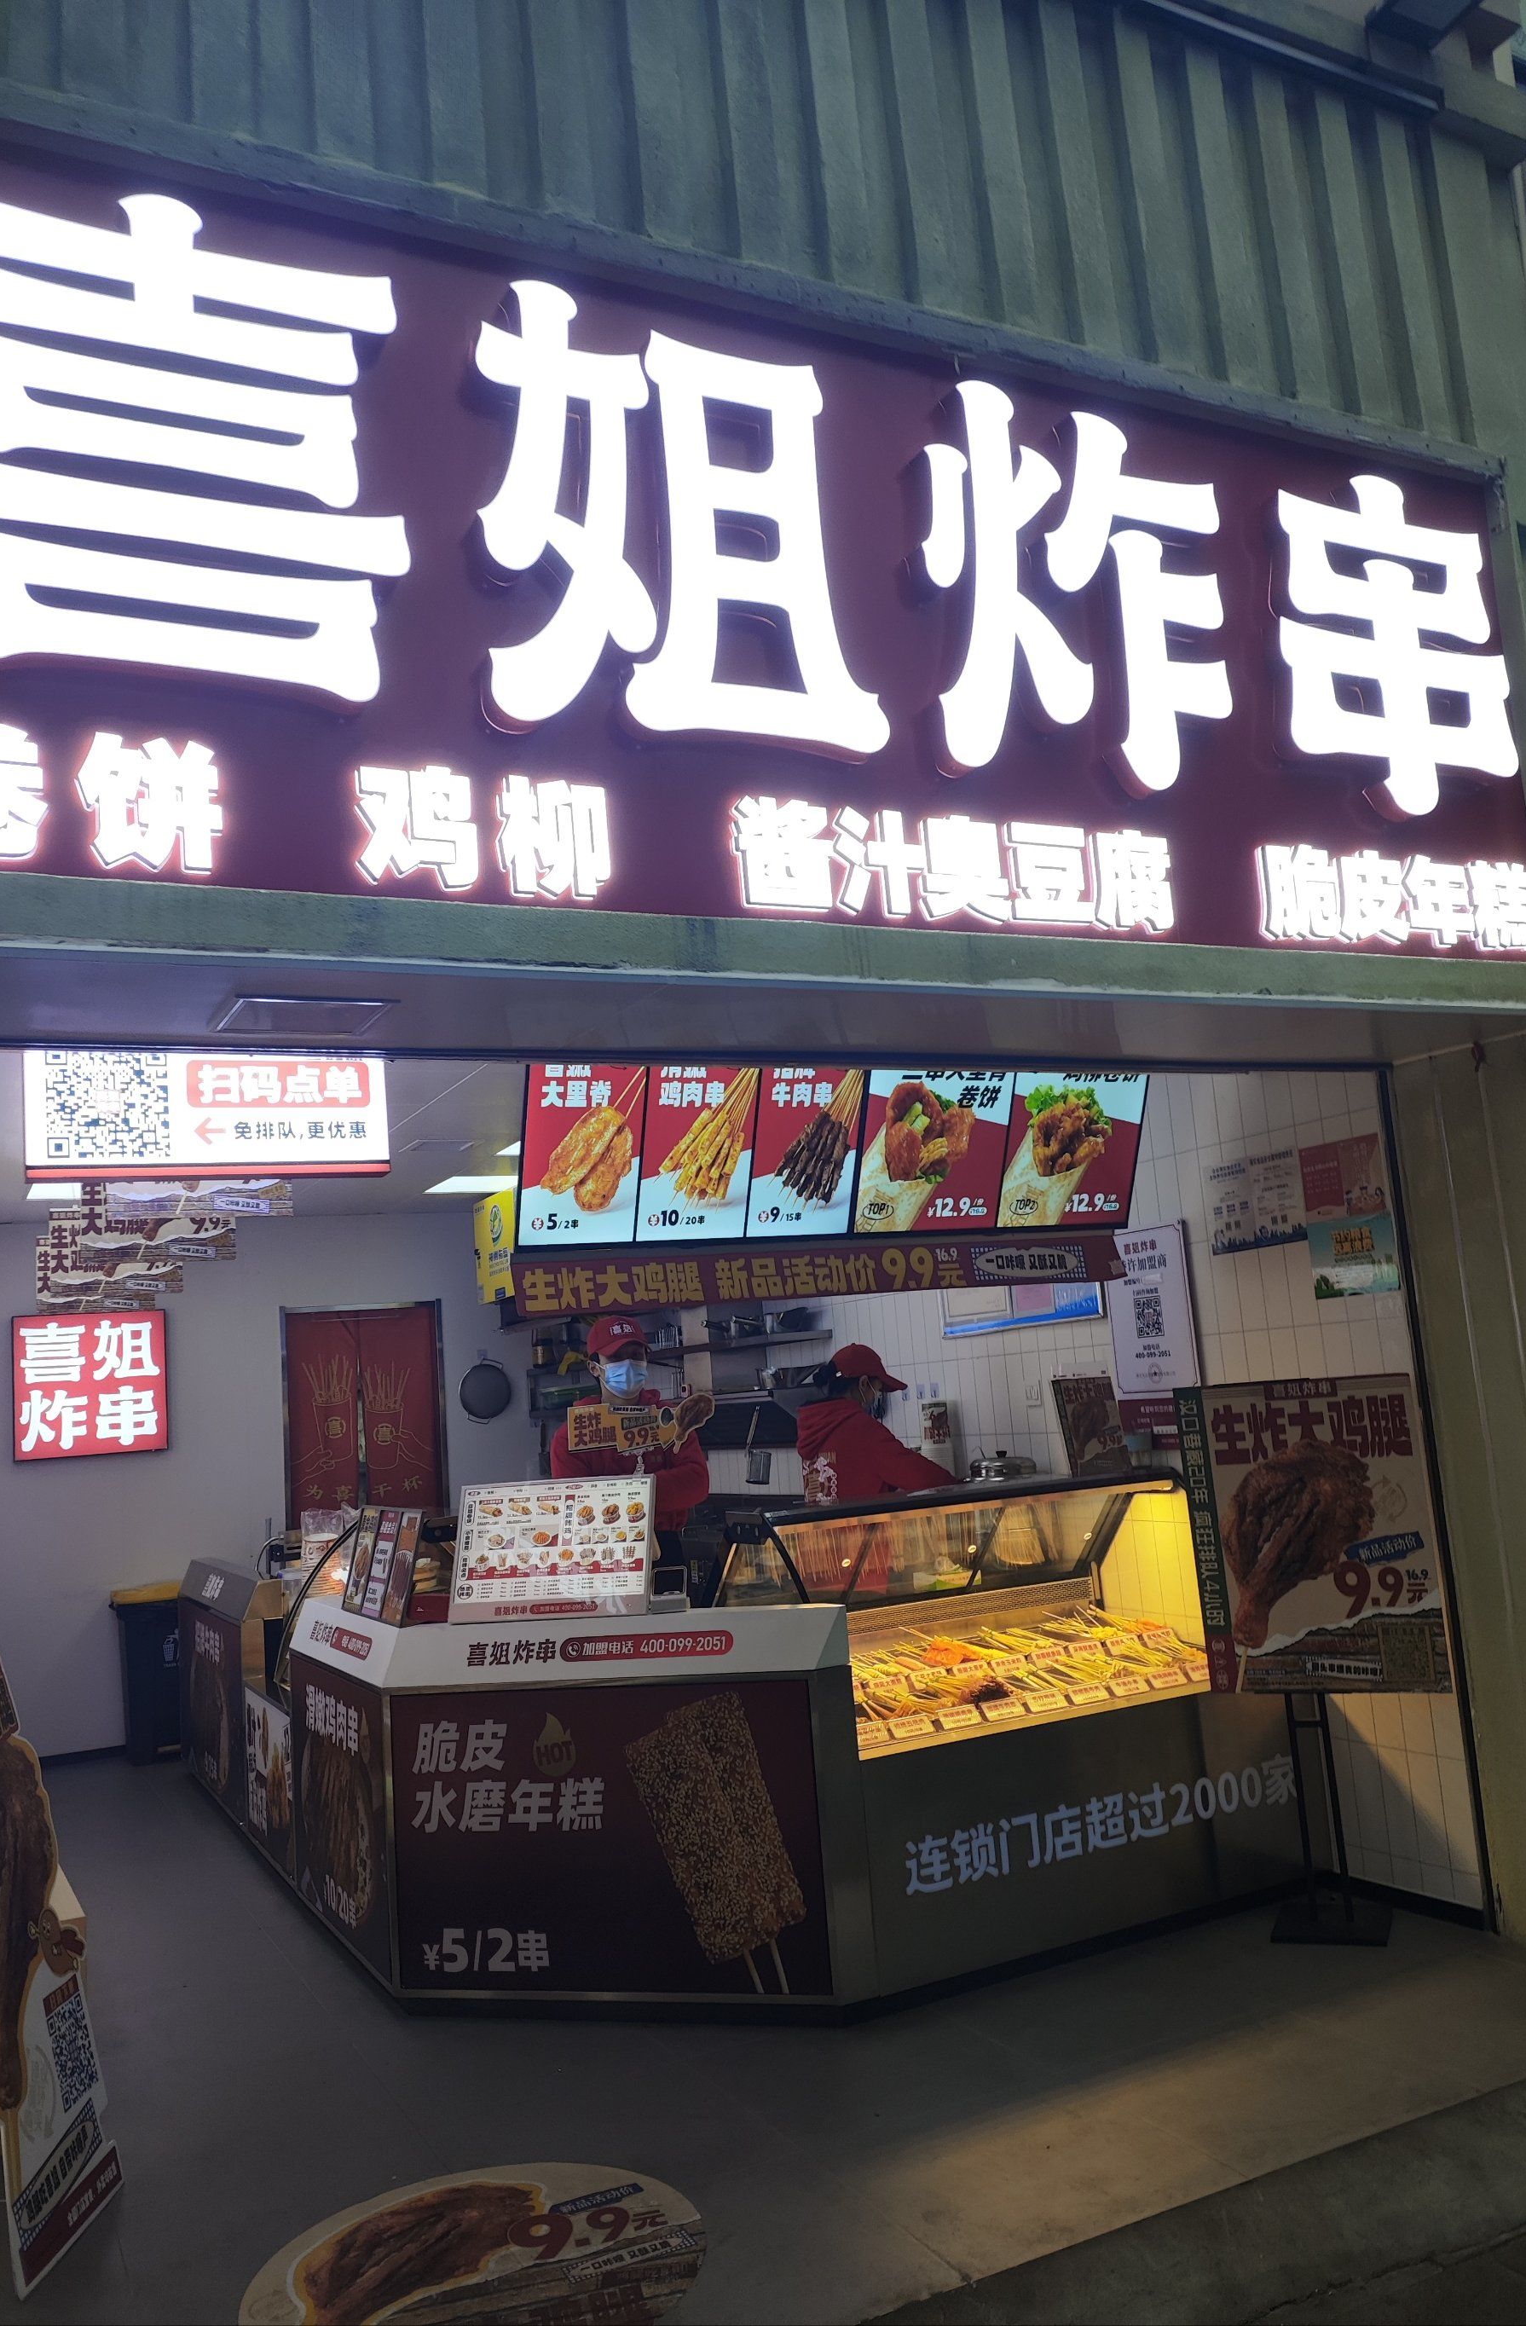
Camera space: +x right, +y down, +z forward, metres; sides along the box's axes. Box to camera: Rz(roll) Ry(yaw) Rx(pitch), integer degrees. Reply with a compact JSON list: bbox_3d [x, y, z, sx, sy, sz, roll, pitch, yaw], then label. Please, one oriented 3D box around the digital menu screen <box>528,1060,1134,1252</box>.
[{"bbox_3d":[0.254,-0.080,4.659,1.919,0.560,0.070,-1,14,-26],"label":"digital menu screen"}]

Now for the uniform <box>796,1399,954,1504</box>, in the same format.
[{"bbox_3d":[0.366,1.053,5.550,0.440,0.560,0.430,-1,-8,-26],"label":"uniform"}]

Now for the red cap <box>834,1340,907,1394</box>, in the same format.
[{"bbox_3d":[0.348,0.675,5.550,0.250,0.140,0.175,14,-15,-23],"label":"red cap"}]

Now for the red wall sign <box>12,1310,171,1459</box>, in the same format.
[{"bbox_3d":[-3.223,1.061,8.064,0.675,0.675,0.080,-1,-8,-26],"label":"red wall sign"}]

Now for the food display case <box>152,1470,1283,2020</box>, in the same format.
[{"bbox_3d":[-0.456,1.758,5.984,2.550,1.147,4.170,-1,-8,-26],"label":"food display case"}]

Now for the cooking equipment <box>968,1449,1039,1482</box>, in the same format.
[{"bbox_3d":[0.756,0.951,5.300,0.210,0.100,0.220,-4,-7,-1],"label":"cooking equipment"}]

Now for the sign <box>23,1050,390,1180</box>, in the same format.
[{"bbox_3d":[-1.342,-0.135,4.092,0.838,0.360,0.100,-1,-8,-26],"label":"sign"}]

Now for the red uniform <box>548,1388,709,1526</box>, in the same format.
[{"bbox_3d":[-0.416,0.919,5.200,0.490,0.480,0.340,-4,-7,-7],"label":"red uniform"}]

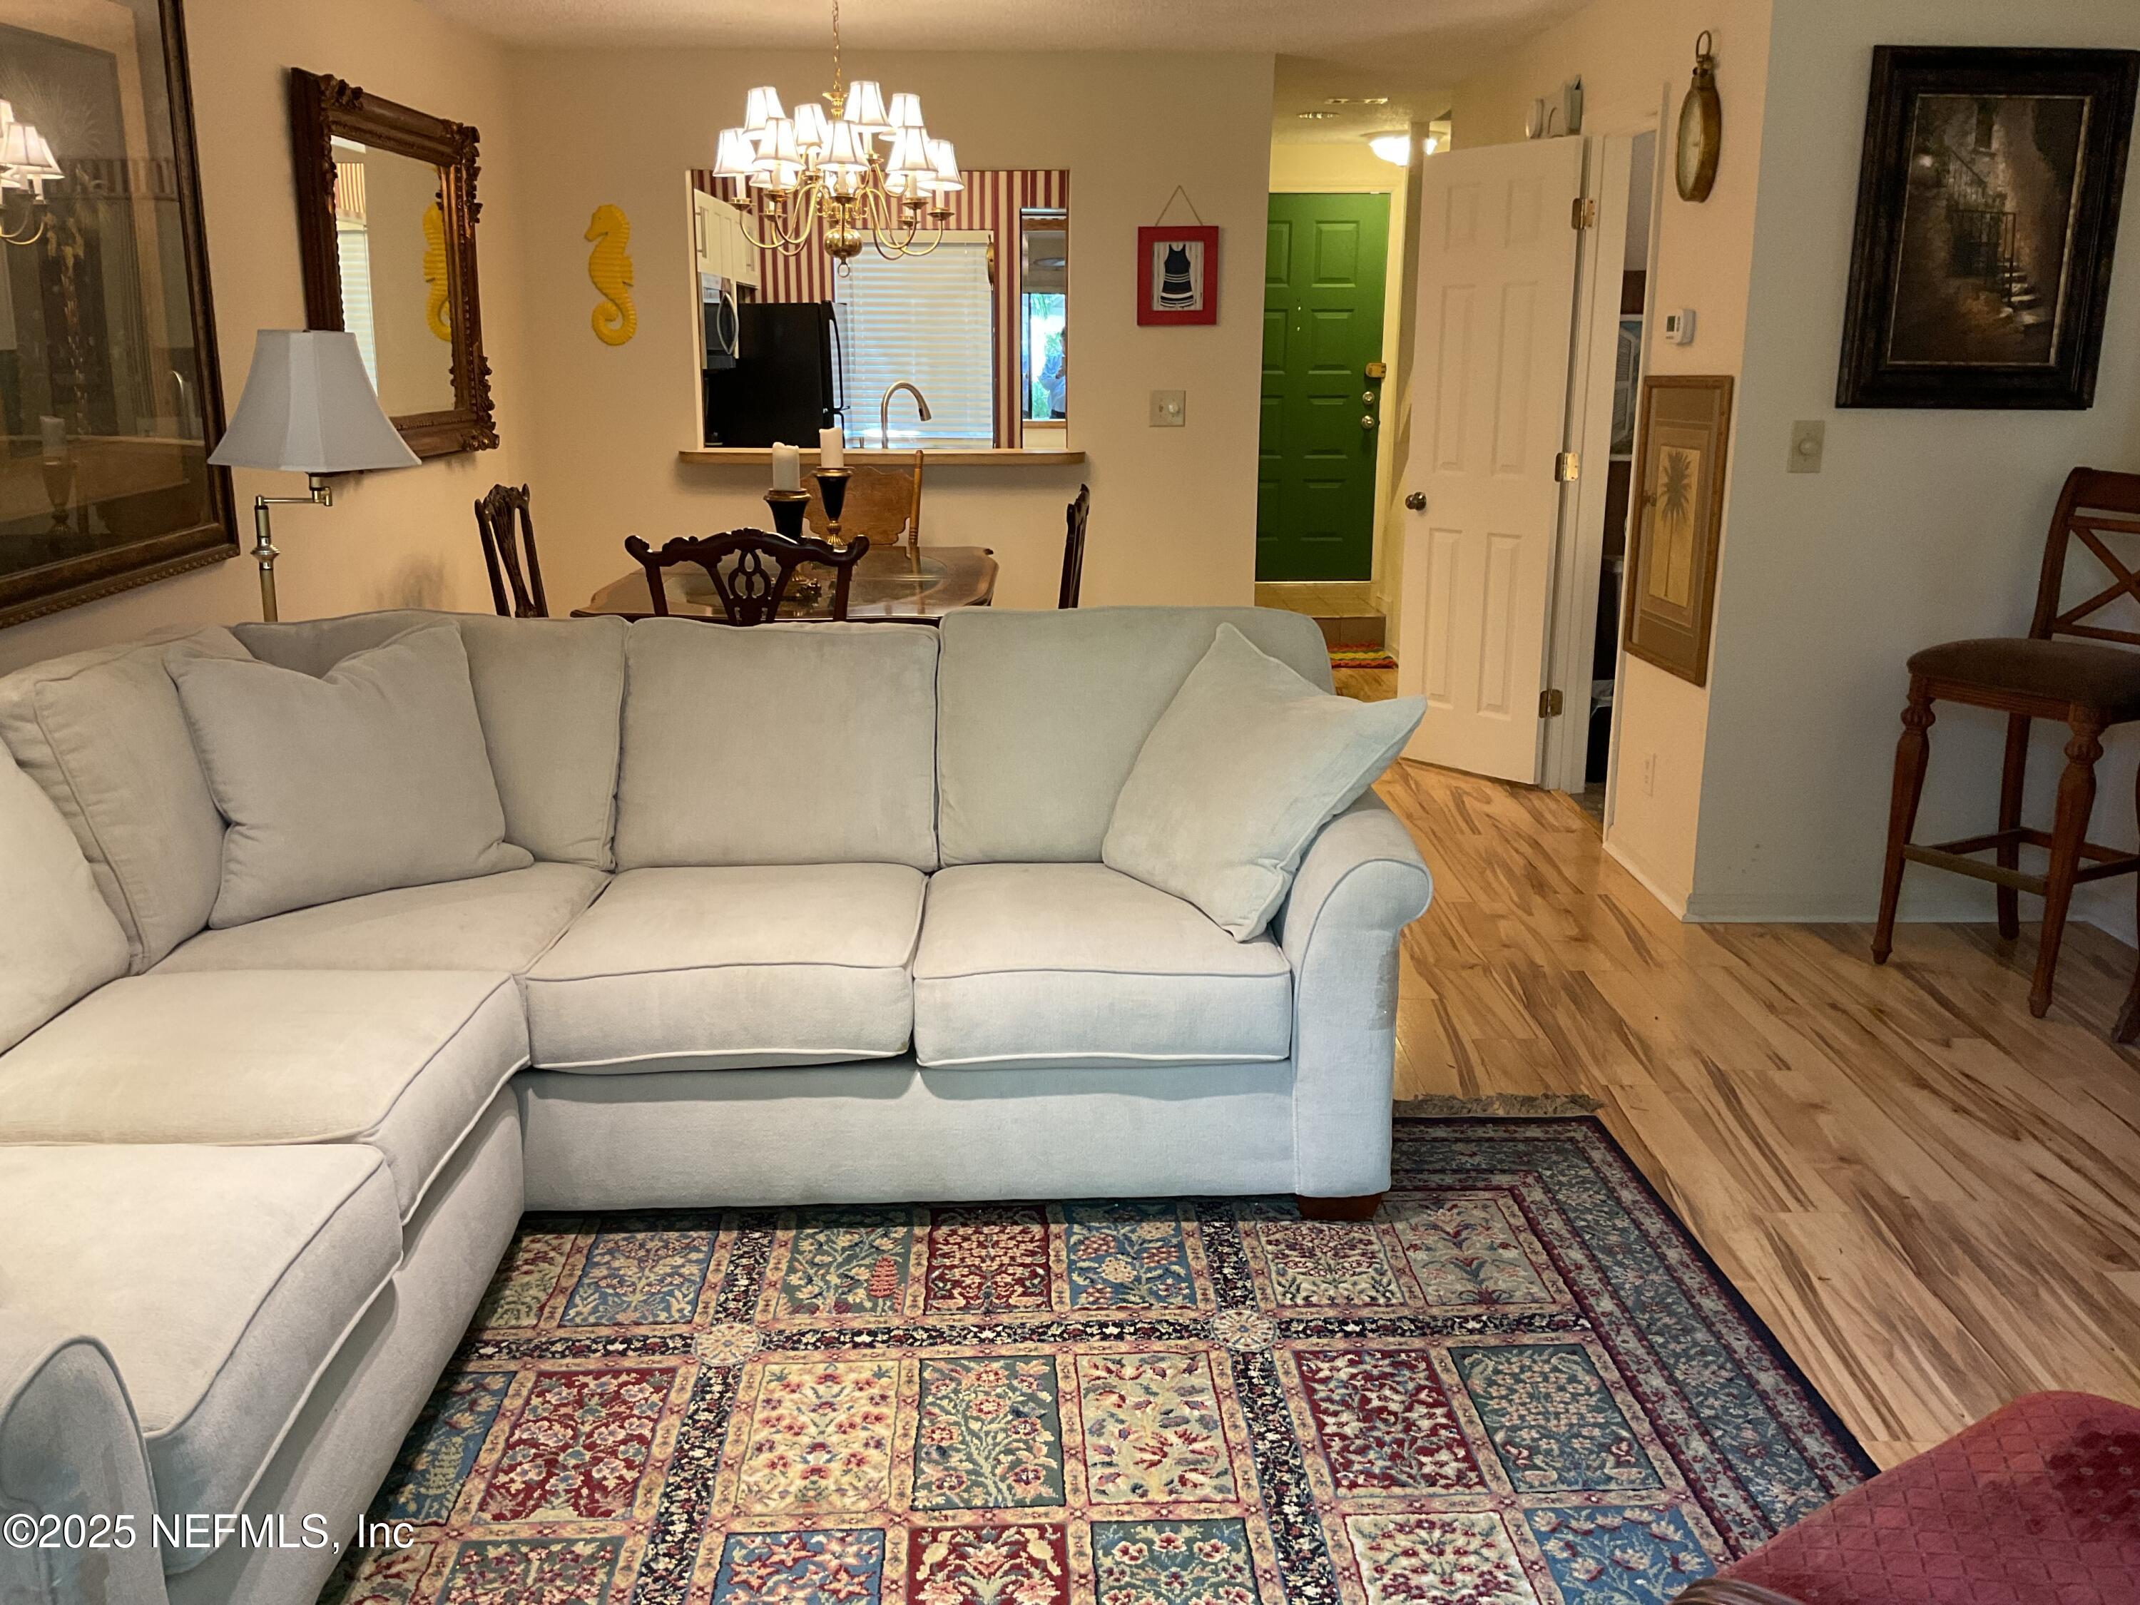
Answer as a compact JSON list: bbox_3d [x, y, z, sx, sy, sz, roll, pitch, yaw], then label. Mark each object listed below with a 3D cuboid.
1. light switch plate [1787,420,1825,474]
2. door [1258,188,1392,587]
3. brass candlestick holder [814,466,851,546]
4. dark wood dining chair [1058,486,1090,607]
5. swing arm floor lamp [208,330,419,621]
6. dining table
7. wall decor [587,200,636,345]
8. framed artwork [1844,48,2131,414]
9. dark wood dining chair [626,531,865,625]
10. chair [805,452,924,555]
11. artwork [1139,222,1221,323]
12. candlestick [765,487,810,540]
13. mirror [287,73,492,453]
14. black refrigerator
[{"bbox_3d":[1.769,-0.848,4.290,0.077,0.124,0.018,0,14,-1],"label":"light switch plate"},{"bbox_3d":[1.222,-2.207,9.647,0.914,2.030,0.050,0,14,-1],"label":"door"},{"bbox_3d":[-0.753,-0.922,5.716,0.125,0.270,0.125,0,14,-1],"label":"brass candlestick holder"},{"bbox_3d":[-0.230,-0.456,5.483,0.570,1.000,0.560,1,14,2],"label":"dark wood dining chair"},{"bbox_3d":[-1.589,-0.266,3.804,0.480,1.450,0.440,0,14,-1],"label":"swing arm floor lamp"},{"bbox_3d":[-0.763,-0.289,5.342,1.075,0.760,1.660,0,14,-1],"label":"dining table"},{"bbox_3d":[-1.669,-1.915,6.521,0.185,0.500,0.035,0,14,-1],"label":"wall decor"},{"bbox_3d":[2.118,-1.322,4.163,0.607,0.796,0.040,0,14,-1],"label":"framed artwork"},{"bbox_3d":[-0.737,-0.192,4.426,0.560,1.005,0.570,0,14,-1],"label":"dark wood dining chair"},{"bbox_3d":[-0.743,-0.661,6.185,0.470,1.050,0.530,0,14,-1],"label":"chair"},{"bbox_3d":[0.379,-1.854,6.313,0.285,0.341,0.020,0,14,-1],"label":"artwork"},{"bbox_3d":[-0.770,-0.718,4.915,0.122,0.280,0.122,0,14,-1],"label":"candlestick"},{"bbox_3d":[-1.907,-1.505,5.188,0.100,0.985,1.220,0,14,-1],"label":"mirror"},{"bbox_3d":[-1.548,-1.747,9.292,0.790,1.655,0.750,0,14,-1],"label":"black refrigerator"}]

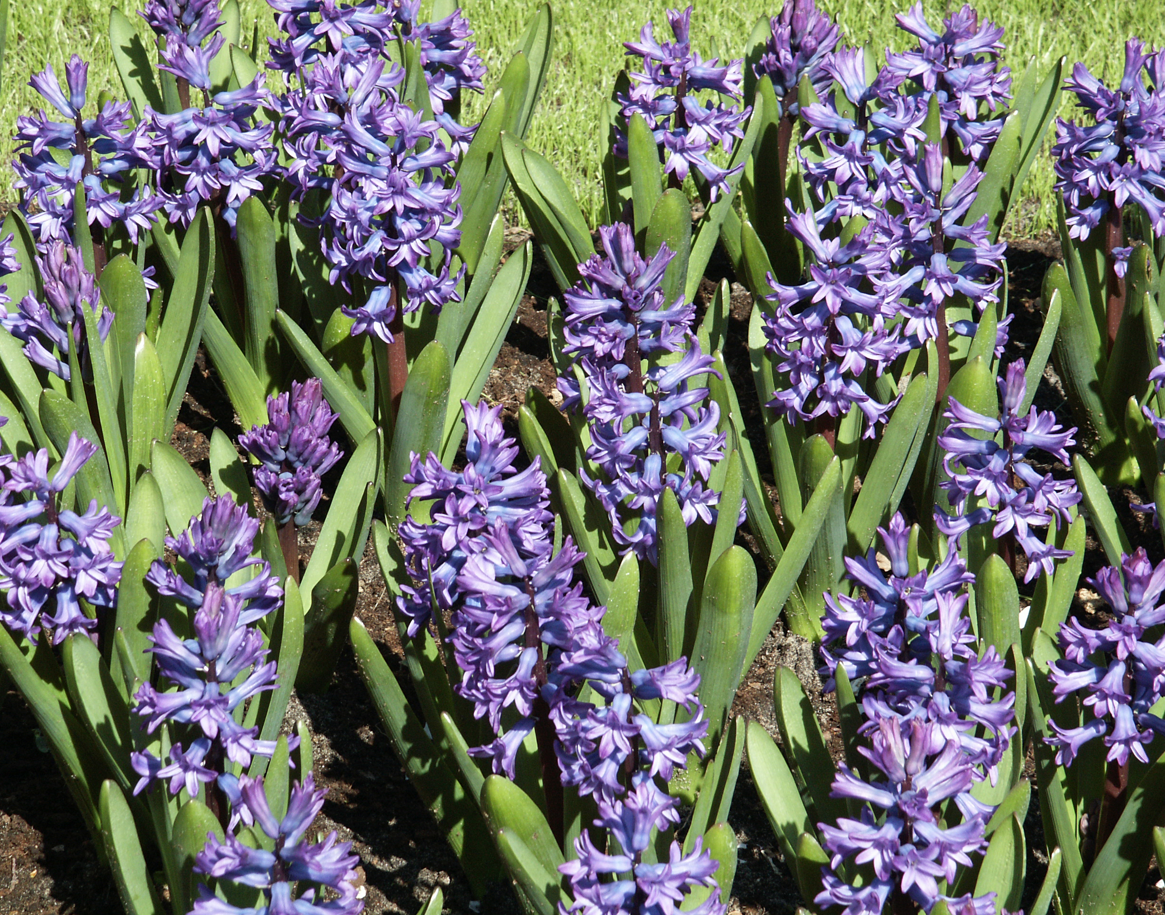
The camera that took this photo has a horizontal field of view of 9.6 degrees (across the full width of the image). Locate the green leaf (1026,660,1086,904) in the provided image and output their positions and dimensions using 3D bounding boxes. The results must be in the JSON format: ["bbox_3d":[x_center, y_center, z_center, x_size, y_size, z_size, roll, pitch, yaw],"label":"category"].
[{"bbox_3d":[0.246,0.169,3.593,0.013,0.150,0.016,-10,27,5],"label":"green leaf"}]

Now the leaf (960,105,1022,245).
[{"bbox_3d":[0.222,-0.153,3.753,0.018,0.087,0.012,17,25,-8],"label":"leaf"}]

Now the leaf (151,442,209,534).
[{"bbox_3d":[-0.199,0.016,3.397,0.022,0.059,0.012,-13,25,6],"label":"leaf"}]

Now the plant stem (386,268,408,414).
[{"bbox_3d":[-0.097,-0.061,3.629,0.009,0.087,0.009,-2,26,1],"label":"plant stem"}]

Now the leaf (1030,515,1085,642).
[{"bbox_3d":[0.233,0.059,3.379,0.017,0.073,0.012,15,25,-7],"label":"leaf"}]

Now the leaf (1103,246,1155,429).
[{"bbox_3d":[0.322,-0.065,4.042,0.023,0.136,0.016,4,33,-2],"label":"leaf"}]

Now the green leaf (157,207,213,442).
[{"bbox_3d":[-0.238,-0.079,4.148,0.026,0.157,0.016,4,27,-13],"label":"green leaf"}]

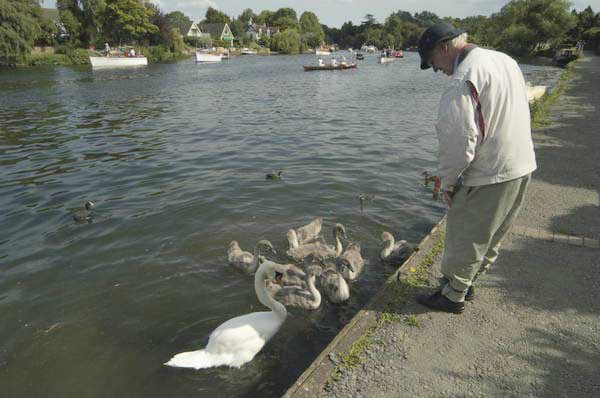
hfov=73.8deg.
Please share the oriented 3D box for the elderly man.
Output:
[{"bbox_3d":[0.950,-0.098,2.275,0.540,1.660,0.510,17,26,37],"label":"elderly man"}]

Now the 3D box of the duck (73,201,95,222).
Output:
[{"bbox_3d":[-2.620,0.185,4.856,0.270,0.210,0.140,7,22,19],"label":"duck"}]

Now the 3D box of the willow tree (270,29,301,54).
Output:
[{"bbox_3d":[-4.375,-47.622,119.900,9.000,7.200,9.000,0,21,0],"label":"willow tree"}]

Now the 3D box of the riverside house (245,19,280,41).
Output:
[{"bbox_3d":[-11.800,-50.478,123.092,6.500,8.500,11.000,17,26,37],"label":"riverside house"}]

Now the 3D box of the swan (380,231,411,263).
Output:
[{"bbox_3d":[0.950,0.408,3.716,0.460,0.300,0.220,-12,24,-28],"label":"swan"}]

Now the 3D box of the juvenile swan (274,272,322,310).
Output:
[{"bbox_3d":[-0.030,0.738,3.311,0.430,0.300,0.200,4,21,11],"label":"juvenile swan"}]

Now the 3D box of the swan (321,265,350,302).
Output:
[{"bbox_3d":[0.310,0.712,3.601,0.240,0.260,0.430,-8,22,-19],"label":"swan"}]

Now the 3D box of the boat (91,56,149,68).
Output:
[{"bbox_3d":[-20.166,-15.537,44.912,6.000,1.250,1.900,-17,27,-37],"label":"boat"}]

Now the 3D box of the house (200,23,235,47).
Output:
[{"bbox_3d":[-26.630,-52.355,127.727,9.000,7.500,6.200,11,24,27],"label":"house"}]

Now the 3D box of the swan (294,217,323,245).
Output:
[{"bbox_3d":[0.060,0.332,3.933,0.230,0.290,0.520,13,25,32],"label":"swan"}]

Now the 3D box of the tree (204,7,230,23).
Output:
[{"bbox_3d":[-25.600,-53.136,125.288,8.000,12.300,8.000,0,21,0],"label":"tree"}]

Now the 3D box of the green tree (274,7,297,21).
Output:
[{"bbox_3d":[-4.928,-58.753,138.142,8.497,13.541,8.497,0,21,0],"label":"green tree"}]

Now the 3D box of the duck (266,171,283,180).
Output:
[{"bbox_3d":[-0.400,-0.343,5.881,0.260,0.150,0.130,-1,21,-2],"label":"duck"}]

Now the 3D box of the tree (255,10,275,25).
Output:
[{"bbox_3d":[-11.597,-57.538,136.464,7.731,12.459,7.731,0,21,0],"label":"tree"}]

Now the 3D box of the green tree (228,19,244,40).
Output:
[{"bbox_3d":[-18.288,-48.718,118.420,4.389,8.764,4.389,0,21,0],"label":"green tree"}]

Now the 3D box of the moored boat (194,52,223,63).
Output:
[{"bbox_3d":[-13.100,-20.118,56.544,4.900,1.250,1.900,-12,24,-28],"label":"moored boat"}]

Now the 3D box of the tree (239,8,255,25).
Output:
[{"bbox_3d":[-20.648,-64.929,151.827,7.000,14.000,7.000,0,21,0],"label":"tree"}]

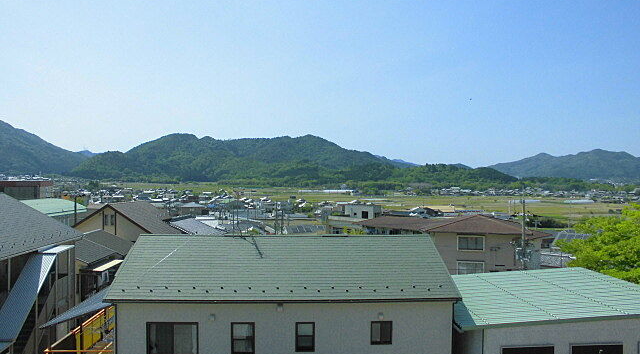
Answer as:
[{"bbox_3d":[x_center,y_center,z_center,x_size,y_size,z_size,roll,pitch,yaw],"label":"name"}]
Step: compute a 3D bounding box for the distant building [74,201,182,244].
[{"bbox_3d":[-16.215,5.803,40.782,8.300,7.300,5.600,1,1,11],"label":"distant building"}]

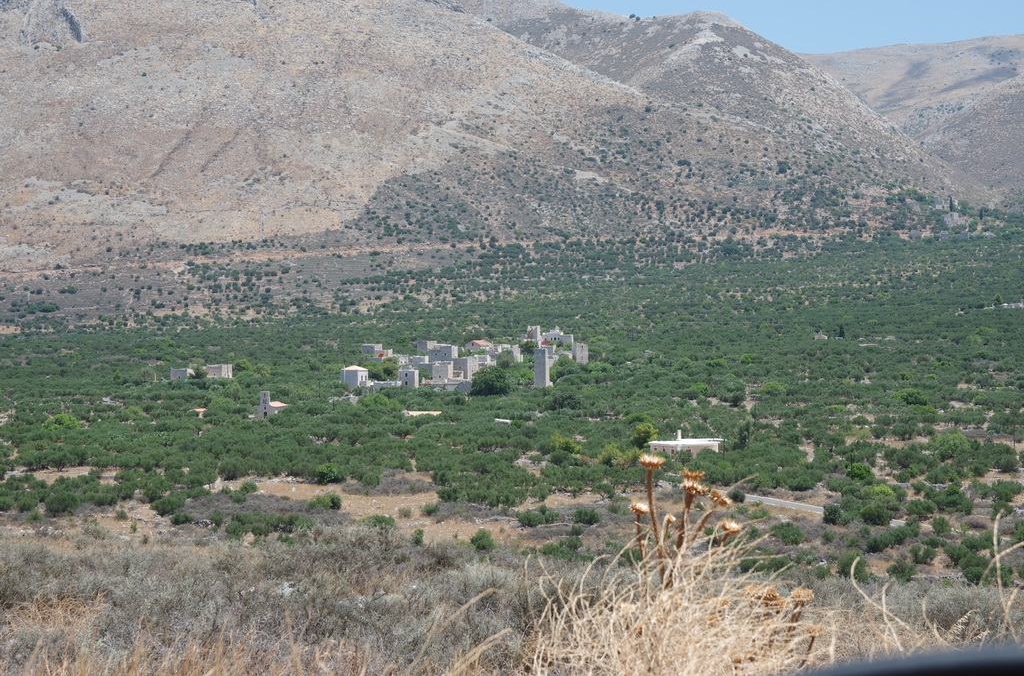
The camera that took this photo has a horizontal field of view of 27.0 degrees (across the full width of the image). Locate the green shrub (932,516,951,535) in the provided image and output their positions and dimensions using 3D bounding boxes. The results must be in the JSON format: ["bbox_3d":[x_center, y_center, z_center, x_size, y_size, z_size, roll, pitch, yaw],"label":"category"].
[{"bbox_3d":[60.126,26.248,298.000,2.520,2.800,2.520,0,1,0],"label":"green shrub"}]

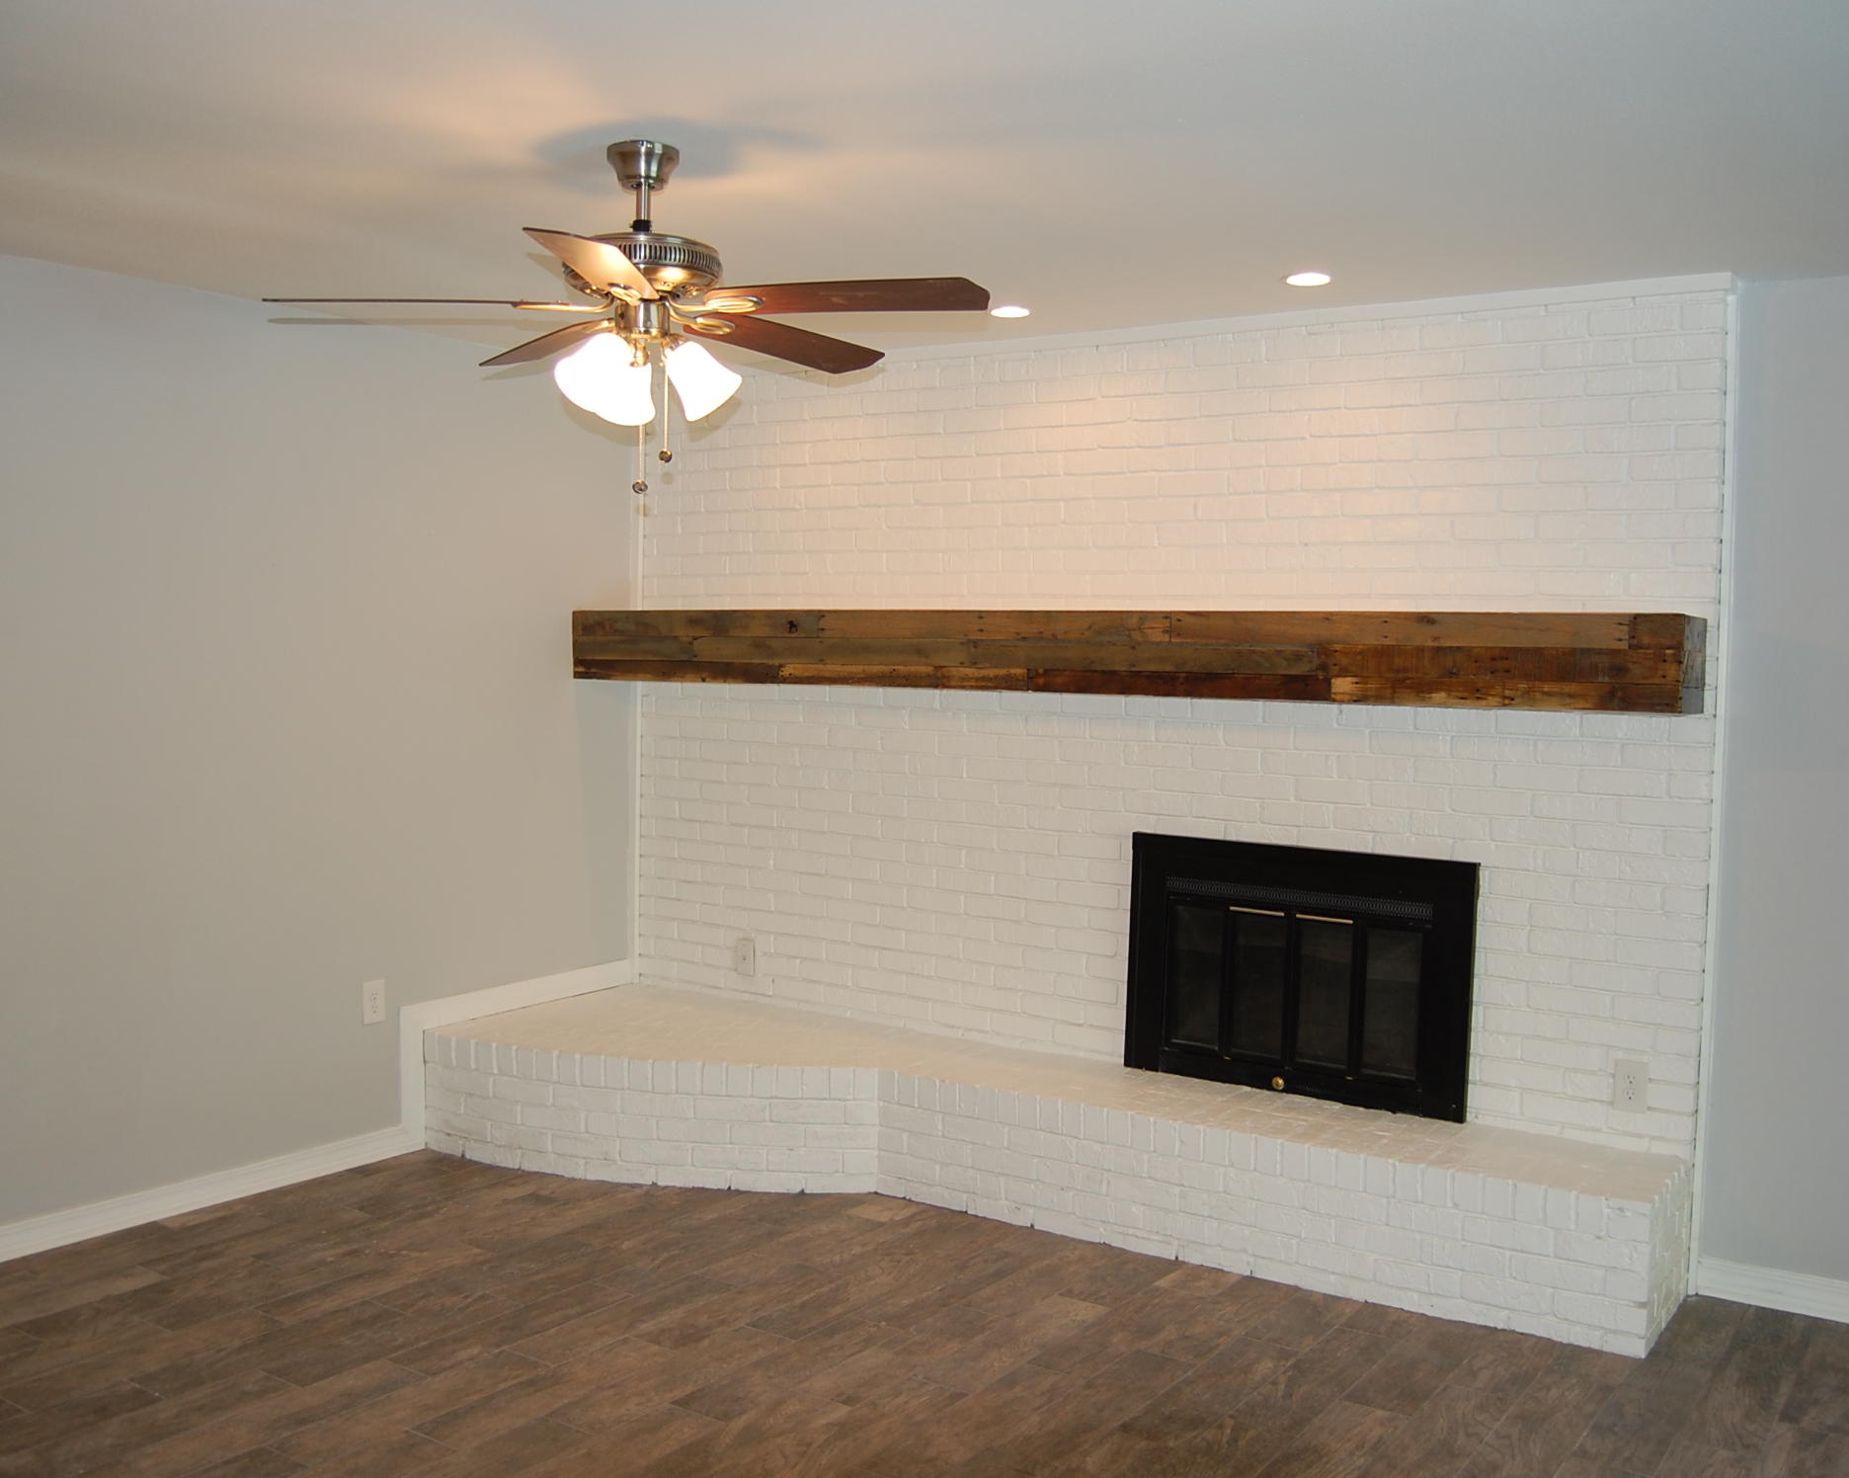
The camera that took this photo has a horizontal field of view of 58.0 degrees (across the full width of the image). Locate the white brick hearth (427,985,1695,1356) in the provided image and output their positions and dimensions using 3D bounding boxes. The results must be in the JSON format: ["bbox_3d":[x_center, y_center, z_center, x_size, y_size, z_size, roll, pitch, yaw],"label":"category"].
[{"bbox_3d":[0.144,1.114,4.493,3.352,0.350,0.936,3,3,33],"label":"white brick hearth"}]

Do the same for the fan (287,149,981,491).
[{"bbox_3d":[-0.512,-0.750,2.985,1.300,0.605,1.300,3,4,32],"label":"fan"}]

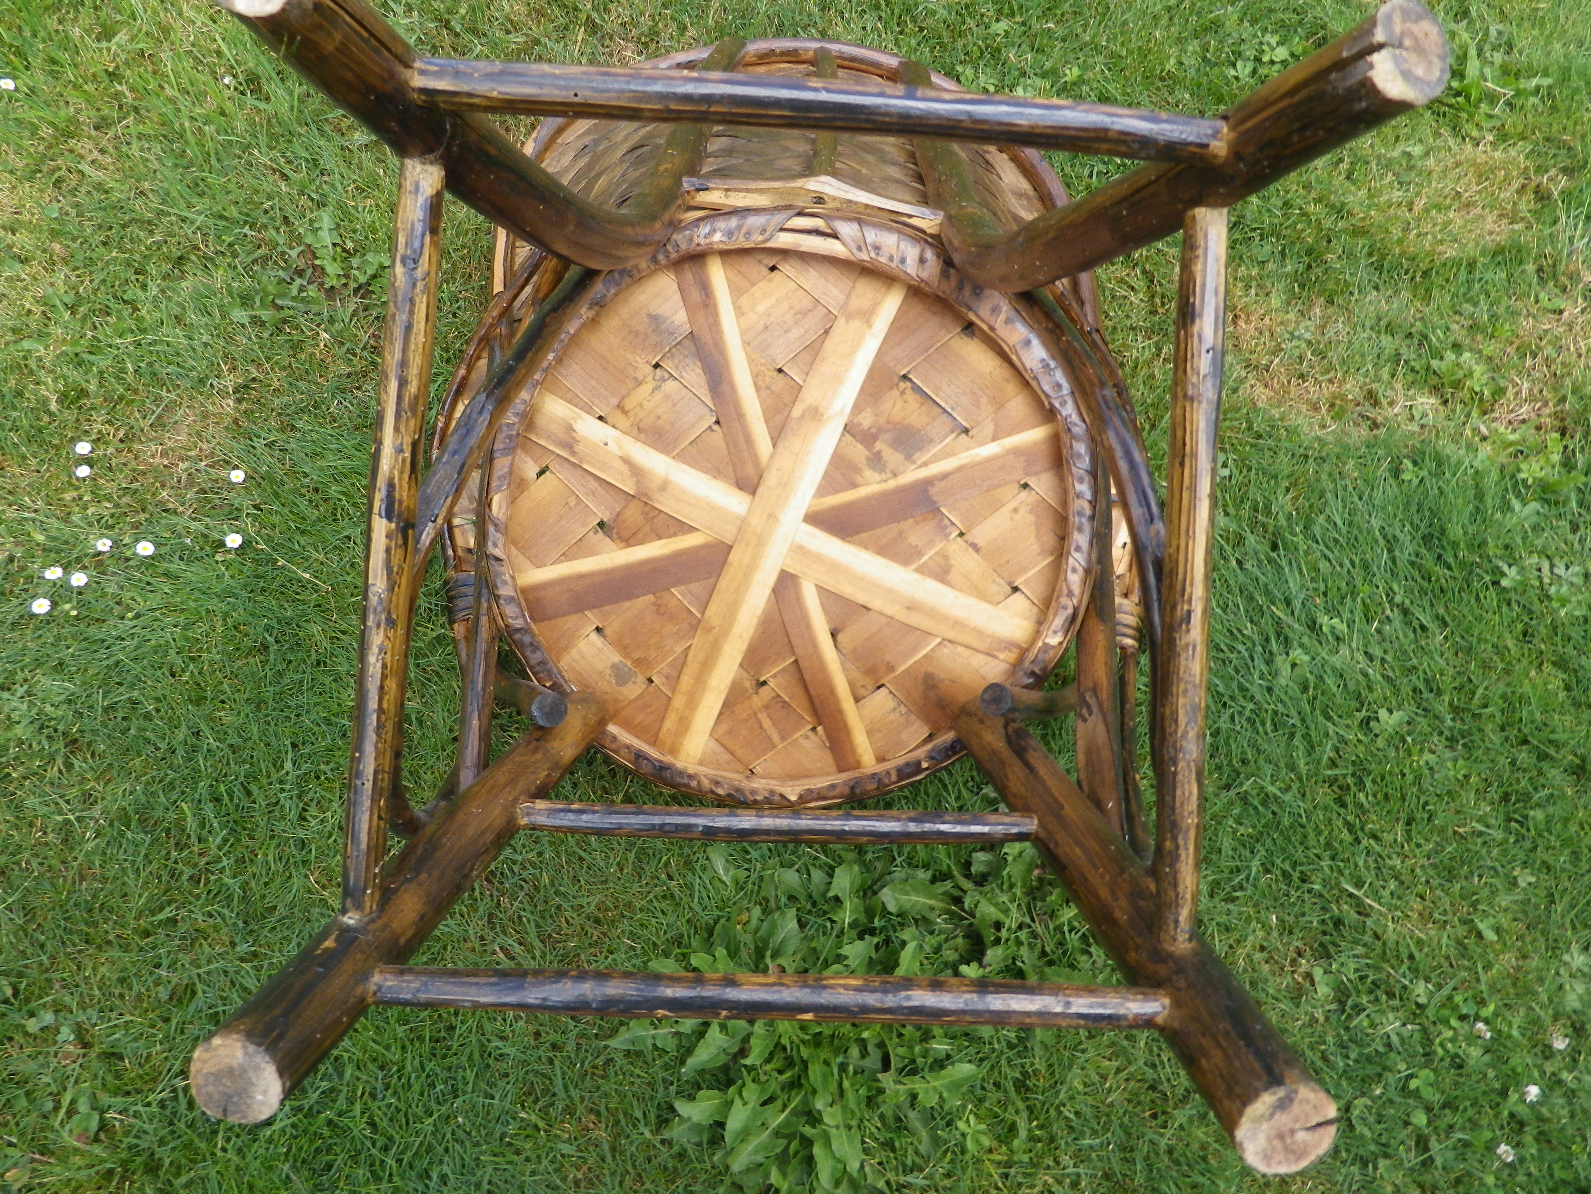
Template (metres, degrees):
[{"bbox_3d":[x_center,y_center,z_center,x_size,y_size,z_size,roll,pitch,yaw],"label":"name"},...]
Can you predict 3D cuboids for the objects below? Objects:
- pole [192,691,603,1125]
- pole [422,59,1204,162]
[{"bbox_3d":[-0.200,0.149,0.693,0.043,0.451,0.043,12,104,5],"label":"pole"},{"bbox_3d":[0.010,-0.231,0.547,0.389,0.025,0.025,4,66,1],"label":"pole"}]

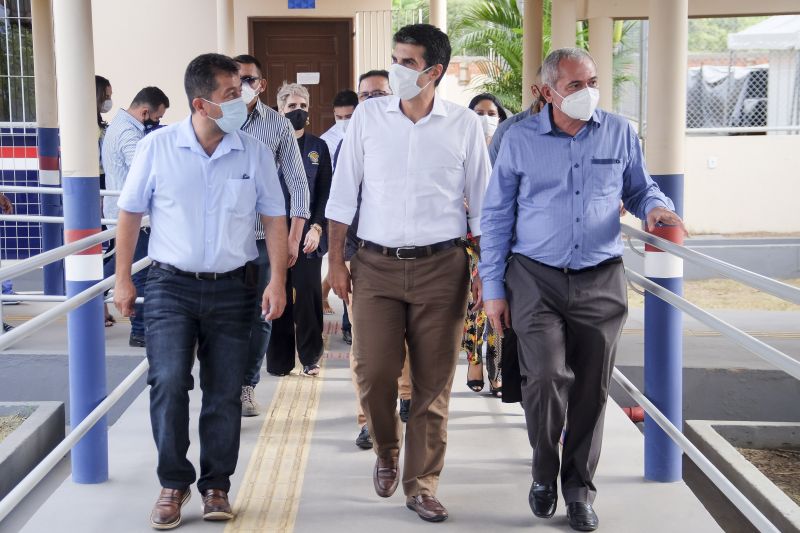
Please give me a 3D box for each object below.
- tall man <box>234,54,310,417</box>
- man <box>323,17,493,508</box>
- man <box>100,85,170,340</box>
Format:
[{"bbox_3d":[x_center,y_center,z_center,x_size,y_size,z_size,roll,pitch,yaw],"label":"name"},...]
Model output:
[{"bbox_3d":[-0.734,-0.156,8.287,0.540,1.793,0.480,1,9,9],"label":"tall man"},{"bbox_3d":[0.032,0.004,6.247,0.600,1.798,0.520,0,9,2],"label":"man"},{"bbox_3d":[-1.653,-0.316,10.493,0.430,1.616,0.480,-1,9,-3],"label":"man"}]

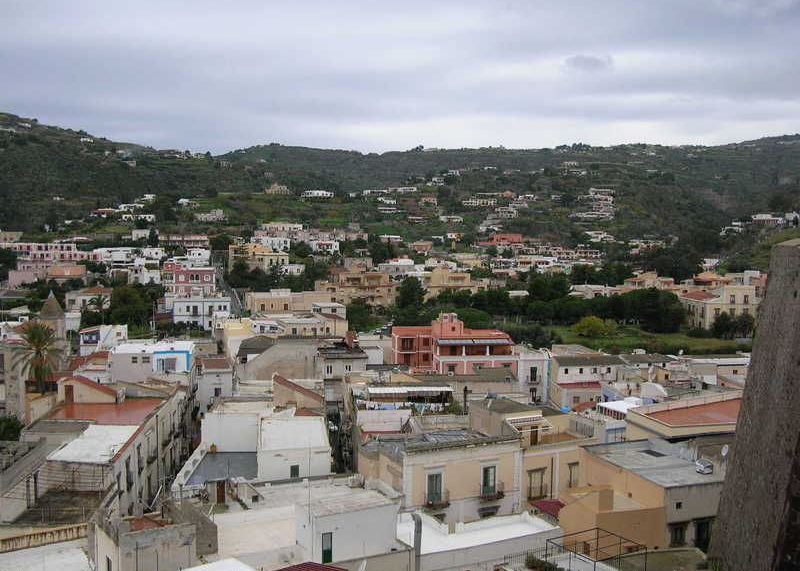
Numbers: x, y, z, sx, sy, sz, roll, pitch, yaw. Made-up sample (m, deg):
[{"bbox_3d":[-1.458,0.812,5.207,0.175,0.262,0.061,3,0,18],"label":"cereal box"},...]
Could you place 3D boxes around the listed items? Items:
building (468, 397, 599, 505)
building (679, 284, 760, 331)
[{"bbox_3d":[12.850,17.600,83.730,8.700,10.000,11.000,-1,5,-25],"label":"building"},{"bbox_3d":[98.230,6.260,253.670,17.500,13.300,16.500,0,5,-7],"label":"building"}]

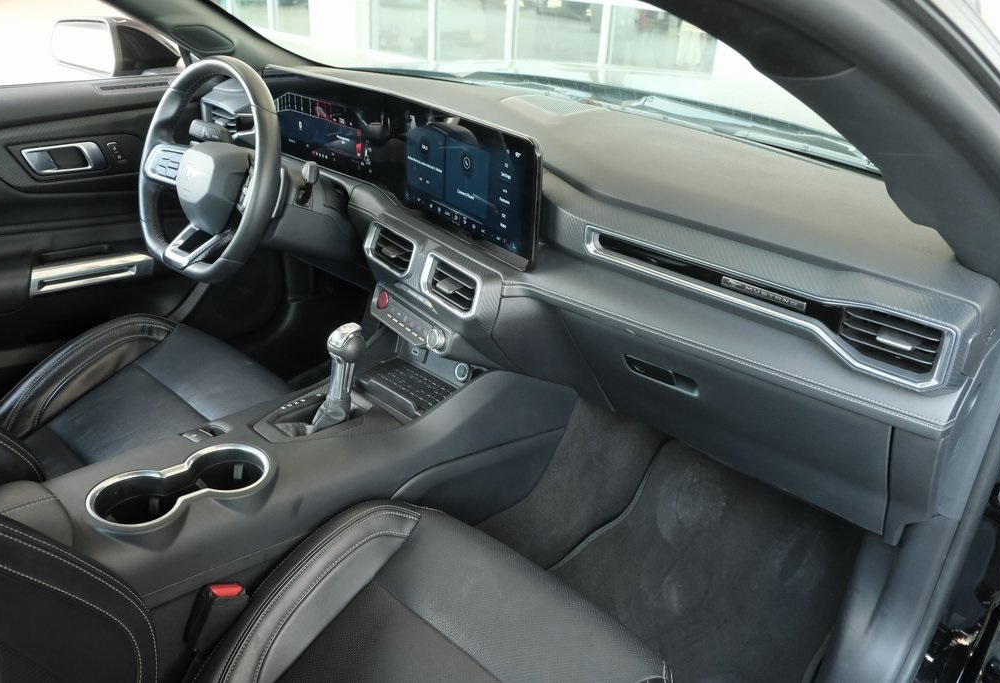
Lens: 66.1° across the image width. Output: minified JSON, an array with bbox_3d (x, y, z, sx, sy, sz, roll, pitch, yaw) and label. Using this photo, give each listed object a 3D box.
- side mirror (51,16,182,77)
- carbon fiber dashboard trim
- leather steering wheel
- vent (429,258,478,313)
[{"bbox_3d":[-0.778,-0.592,1.551,0.150,0.135,0.250,-15,30,-34],"label":"side mirror"},{"bbox_3d":[0.248,-0.050,0.797,0.395,0.080,0.050,24,17,37],"label":"carbon fiber dashboard trim"},{"bbox_3d":[-0.451,-0.263,1.222,0.370,0.352,0.100,25,11,39],"label":"leather steering wheel"},{"bbox_3d":[-0.066,-0.081,1.059,0.040,0.070,0.108,-1,21,-45],"label":"vent"}]

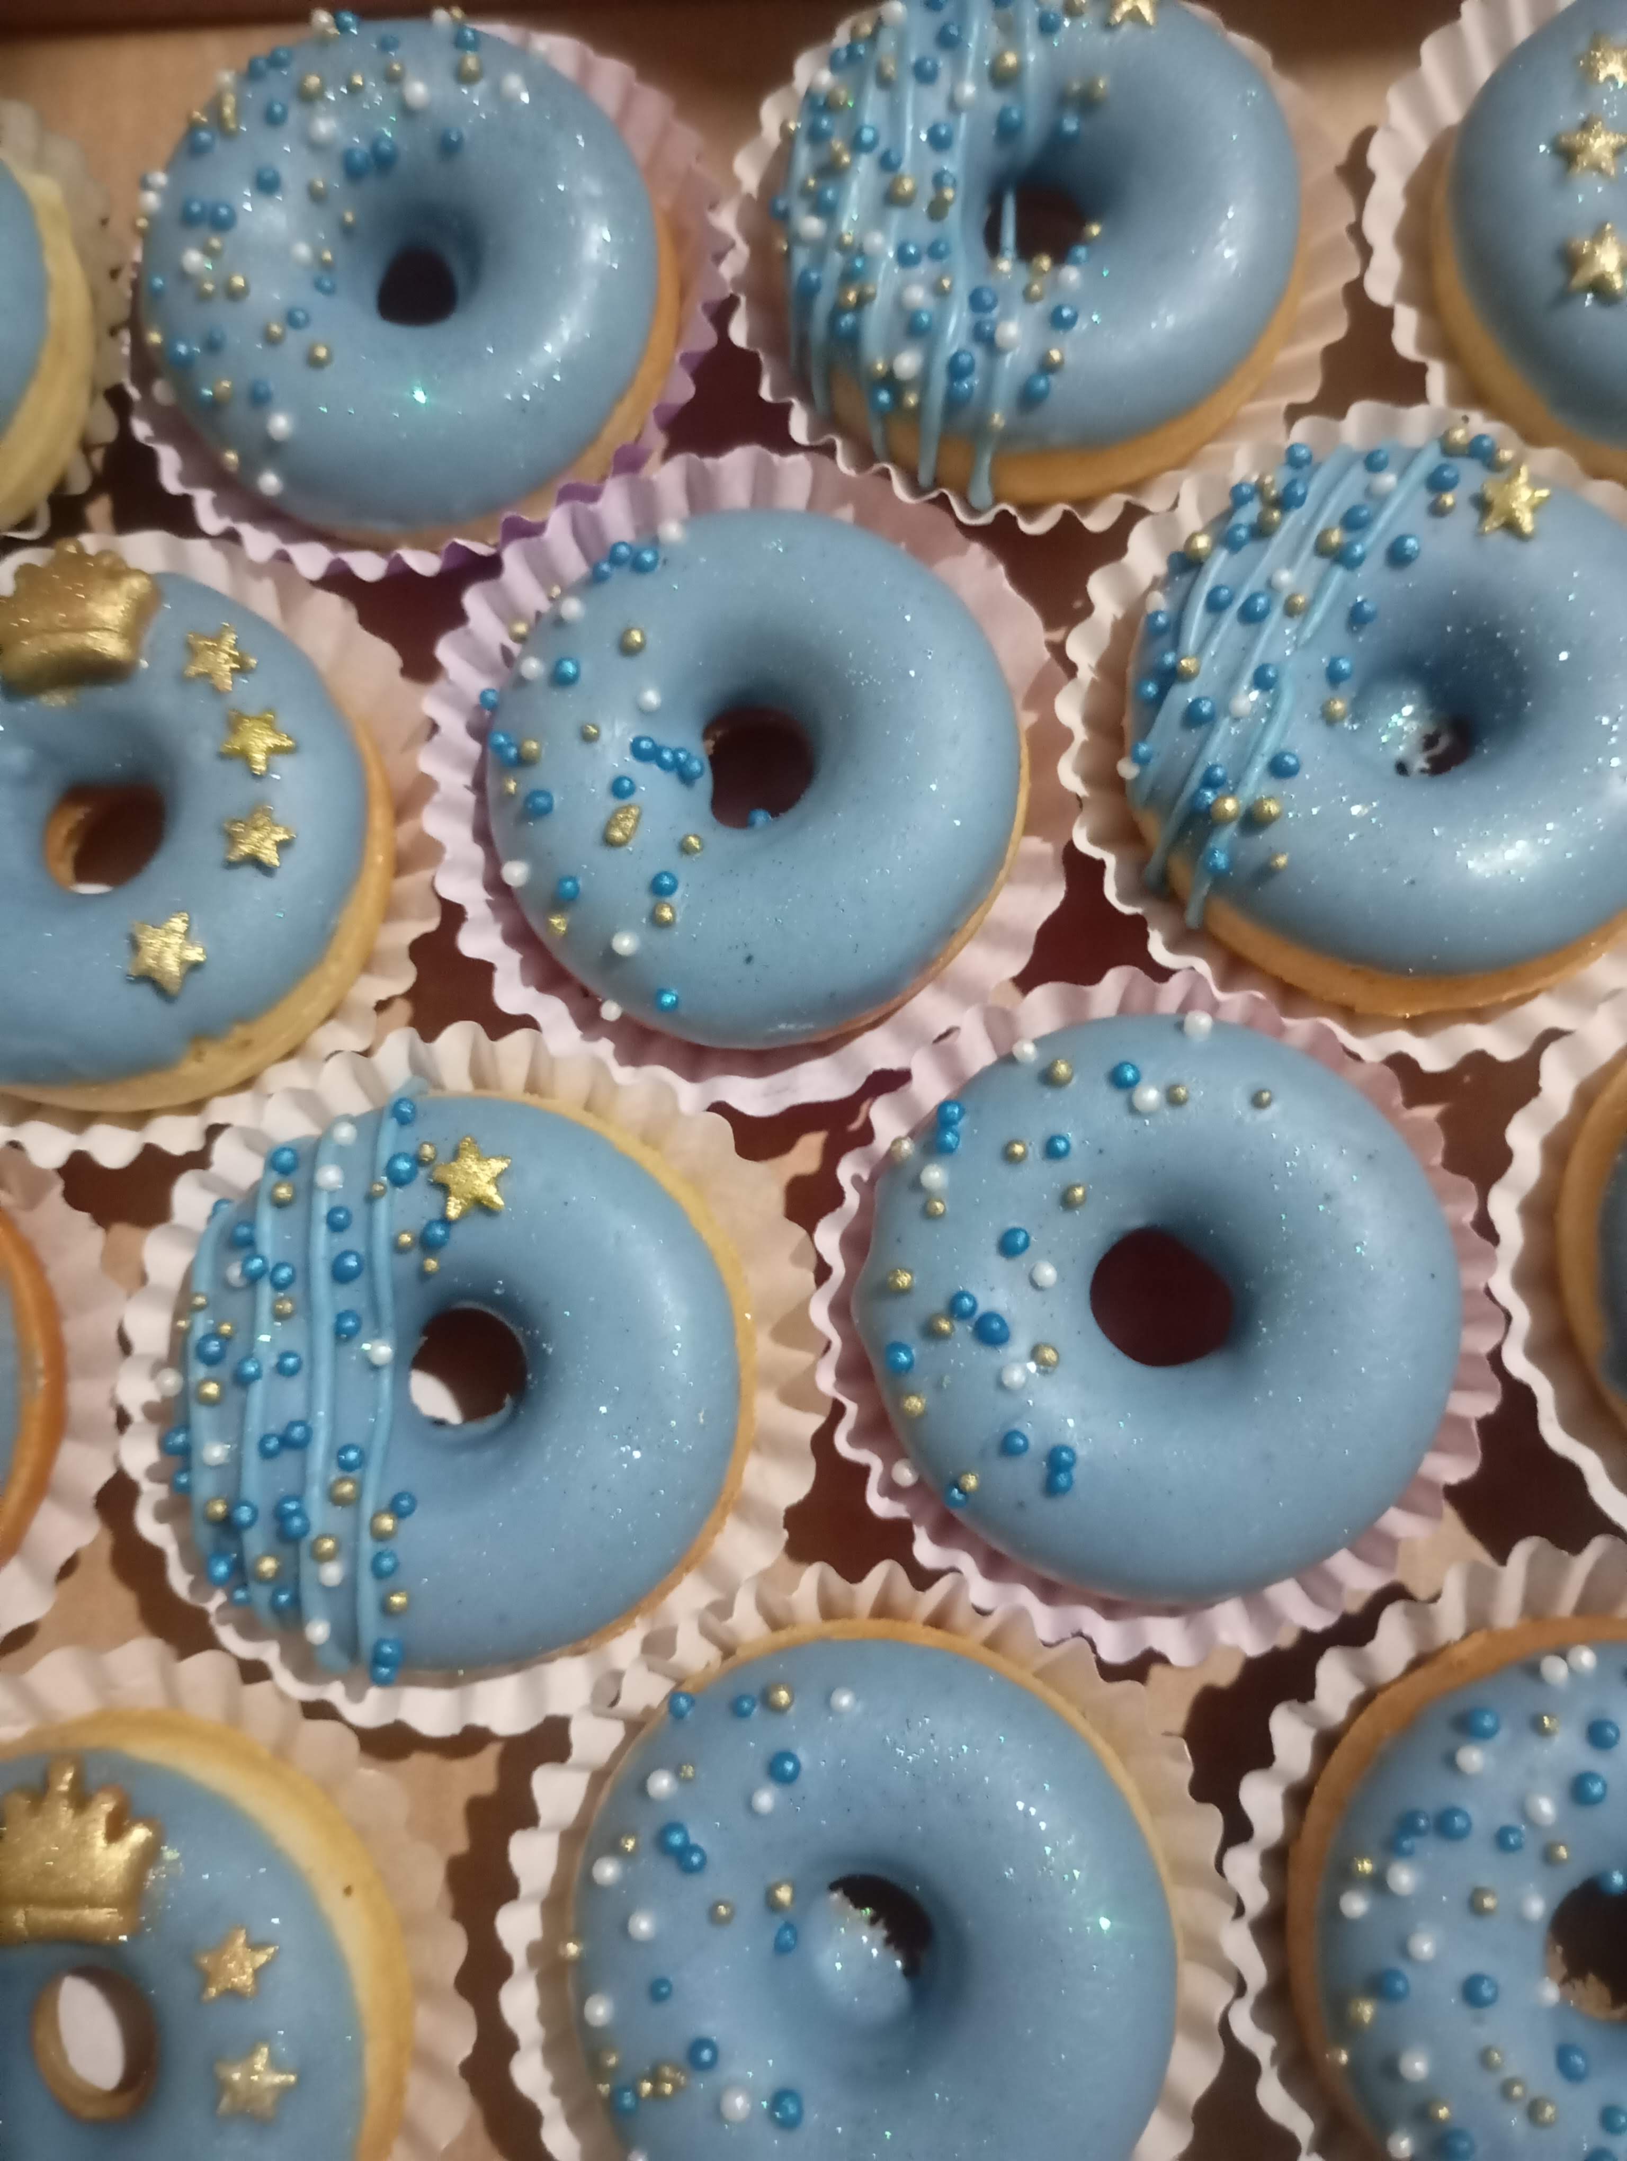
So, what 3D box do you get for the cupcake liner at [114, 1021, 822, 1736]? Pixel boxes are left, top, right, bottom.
[{"bbox_3d":[-0.041,0.036,0.218,0.082,0.024,0.082,0,81,2],"label":"cupcake liner"}]

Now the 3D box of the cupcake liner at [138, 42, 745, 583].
[{"bbox_3d":[-0.050,-0.101,0.240,0.082,0.024,0.082,0,81,2],"label":"cupcake liner"}]

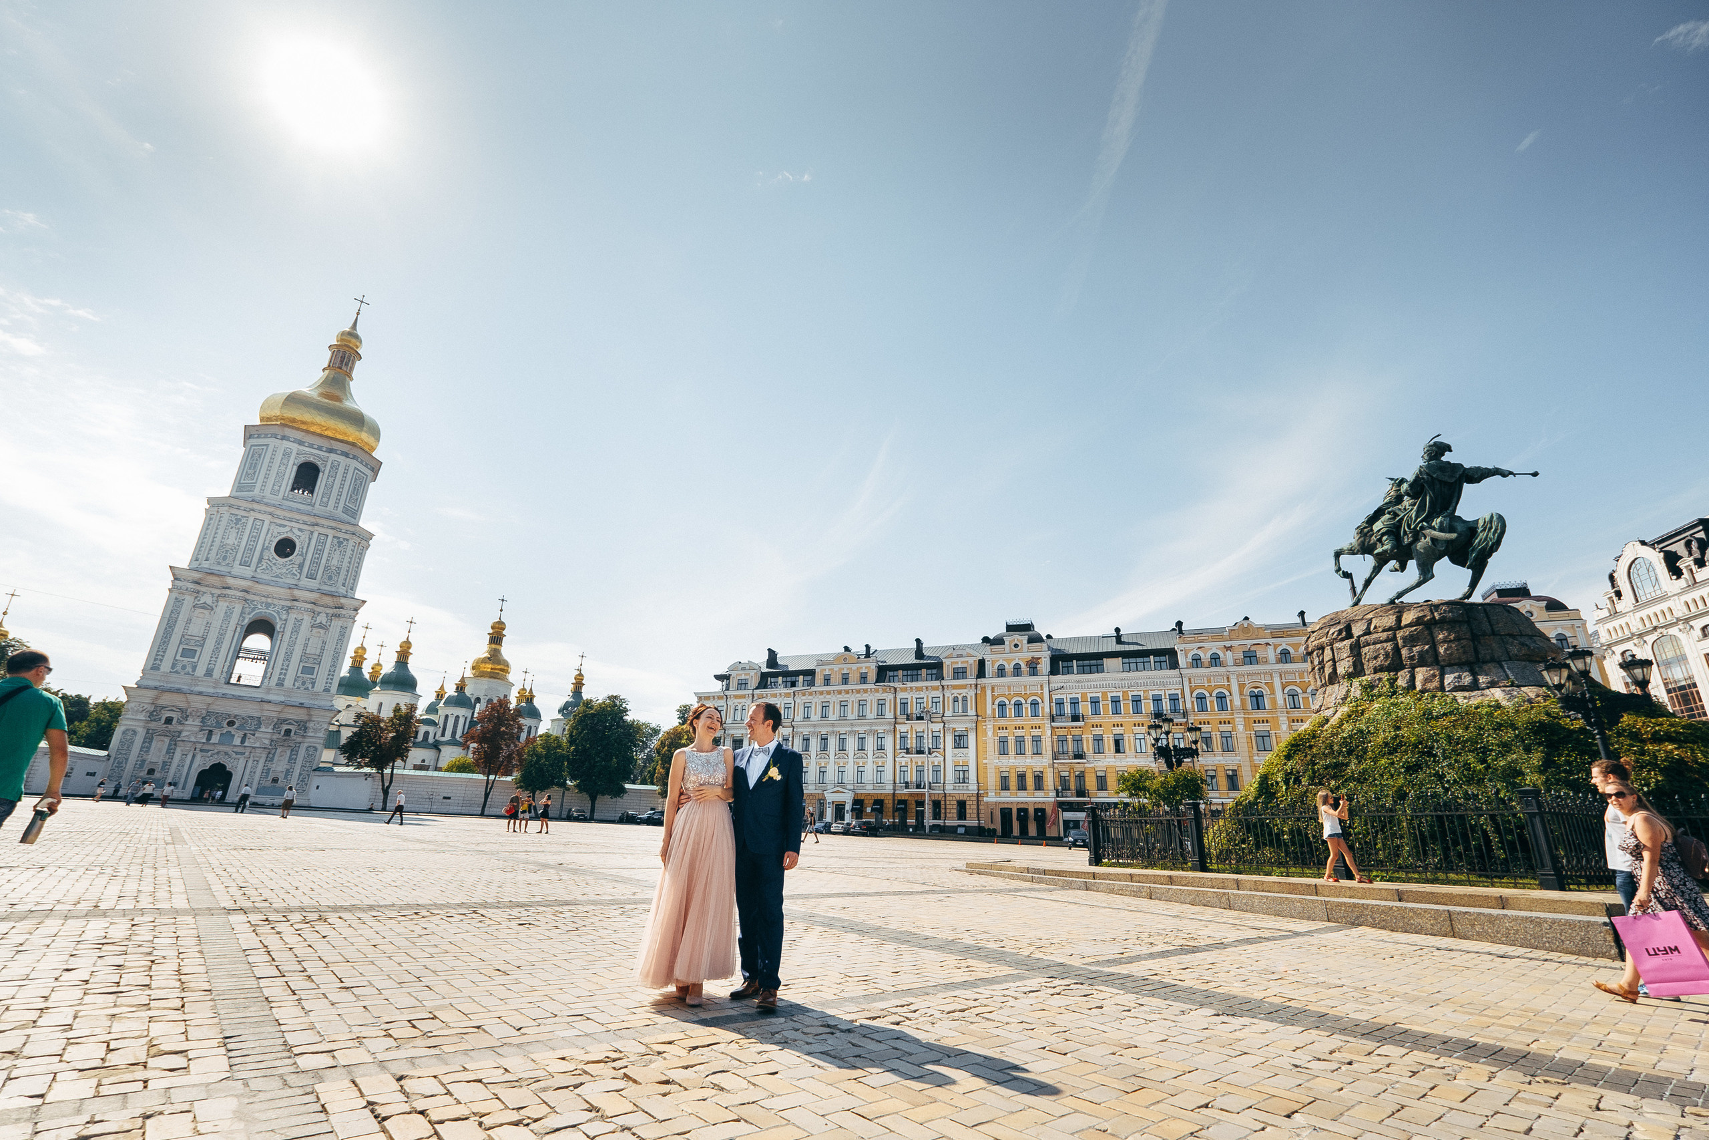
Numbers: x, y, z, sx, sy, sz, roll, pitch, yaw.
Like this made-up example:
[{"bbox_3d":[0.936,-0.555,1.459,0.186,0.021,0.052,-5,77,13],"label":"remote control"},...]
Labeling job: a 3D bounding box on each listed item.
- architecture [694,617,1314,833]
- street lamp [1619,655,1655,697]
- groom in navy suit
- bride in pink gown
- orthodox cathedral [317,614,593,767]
[{"bbox_3d":[16.726,22.880,98.677,86.000,26.000,16.000,-6,-20,23],"label":"architecture"},{"bbox_3d":[13.028,1.745,11.831,0.420,0.640,0.420,18,-25,-39],"label":"street lamp"},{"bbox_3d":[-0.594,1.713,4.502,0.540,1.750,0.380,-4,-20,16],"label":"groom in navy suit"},{"bbox_3d":[-1.039,1.697,4.417,0.630,1.700,0.560,6,-19,-11],"label":"bride in pink gown"},{"bbox_3d":[-95.055,31.732,180.646,40.000,48.000,52.000,-13,-24,37],"label":"orthodox cathedral"}]

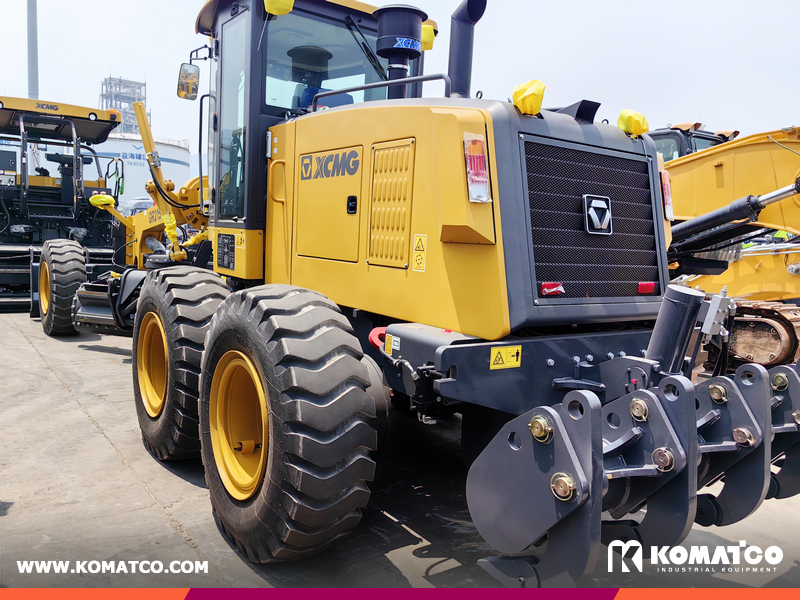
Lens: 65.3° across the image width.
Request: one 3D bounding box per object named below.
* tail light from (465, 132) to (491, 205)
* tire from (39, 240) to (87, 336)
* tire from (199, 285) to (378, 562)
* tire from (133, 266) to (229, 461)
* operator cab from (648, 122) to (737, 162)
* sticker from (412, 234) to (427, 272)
[{"bbox_3d":[0.309,-0.533,2.518,0.086,0.270,0.045,-3,-5,-19],"label":"tail light"},{"bbox_3d":[-4.775,-0.173,8.826,0.440,1.350,1.350,-2,8,-38],"label":"tire"},{"bbox_3d":[-0.630,0.606,3.197,0.440,1.350,1.350,-2,7,-36],"label":"tire"},{"bbox_3d":[-1.536,0.438,4.422,0.440,1.350,1.350,-2,7,-36],"label":"tire"},{"bbox_3d":[3.559,-1.440,9.016,1.030,1.720,1.800,-1,7,-30],"label":"operator cab"},{"bbox_3d":[0.093,-0.218,2.920,0.004,0.172,0.090,-2,7,-36],"label":"sticker"}]

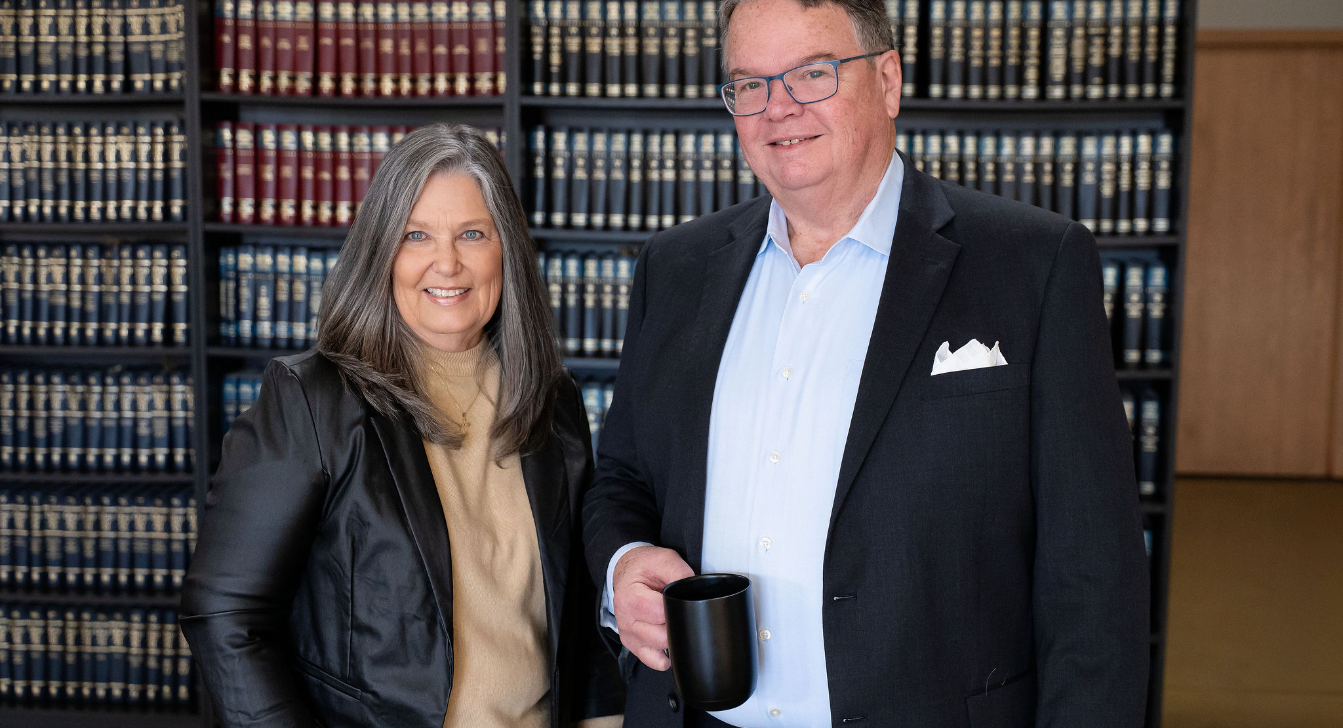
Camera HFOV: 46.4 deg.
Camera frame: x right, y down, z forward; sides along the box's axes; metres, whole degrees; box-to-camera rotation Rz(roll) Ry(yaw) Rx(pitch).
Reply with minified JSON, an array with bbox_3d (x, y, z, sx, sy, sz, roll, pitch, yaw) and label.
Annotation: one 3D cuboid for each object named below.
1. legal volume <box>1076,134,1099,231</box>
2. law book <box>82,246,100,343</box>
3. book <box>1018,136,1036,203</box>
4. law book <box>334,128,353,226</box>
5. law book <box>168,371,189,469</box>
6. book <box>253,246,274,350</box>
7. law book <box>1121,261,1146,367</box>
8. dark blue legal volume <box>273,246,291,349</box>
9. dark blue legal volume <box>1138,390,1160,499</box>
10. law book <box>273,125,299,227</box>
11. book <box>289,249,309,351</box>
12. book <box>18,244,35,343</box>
[{"bbox_3d":[1.008,-0.445,3.843,0.050,0.254,0.178,1,7,6],"label":"legal volume"},{"bbox_3d":[-1.484,-0.189,4.124,0.045,0.252,0.185,1,7,5],"label":"law book"},{"bbox_3d":[0.867,-0.451,3.863,0.046,0.250,0.170,1,7,6],"label":"book"},{"bbox_3d":[-0.817,-0.487,4.024,0.047,0.249,0.170,1,7,5],"label":"law book"},{"bbox_3d":[-1.265,0.140,4.140,0.050,0.254,0.178,1,7,6],"label":"law book"},{"bbox_3d":[-1.044,-0.185,4.131,0.050,0.261,0.175,1,7,5],"label":"book"},{"bbox_3d":[1.124,-0.130,3.875,0.050,0.254,0.185,1,7,5],"label":"law book"},{"bbox_3d":[-0.995,-0.182,4.127,0.045,0.262,0.175,1,7,5],"label":"dark blue legal volume"},{"bbox_3d":[1.173,0.185,3.909,0.047,0.259,0.185,1,7,5],"label":"dark blue legal volume"},{"bbox_3d":[-0.963,-0.484,4.046,0.053,0.254,0.170,1,7,6],"label":"law book"},{"bbox_3d":[-0.940,-0.176,4.081,0.047,0.256,0.170,1,7,6],"label":"book"},{"bbox_3d":[-1.659,-0.194,4.139,0.046,0.254,0.178,1,7,6],"label":"book"}]

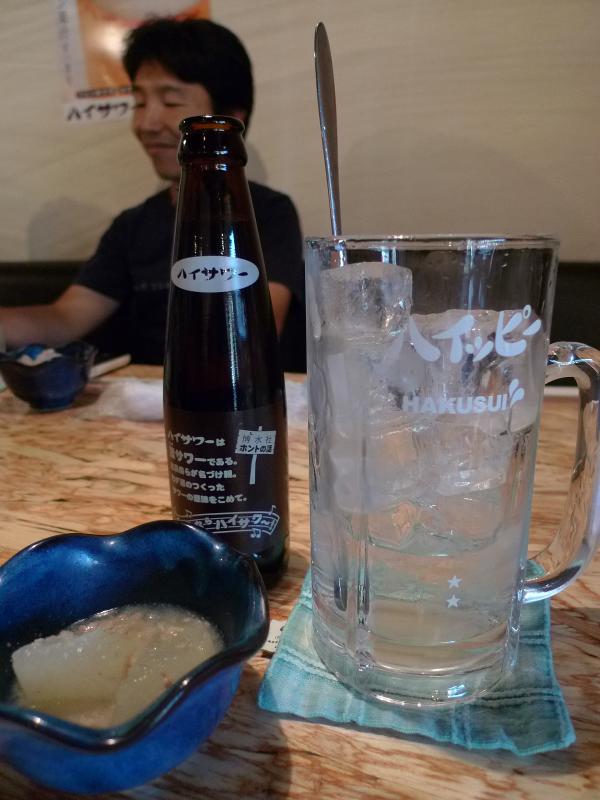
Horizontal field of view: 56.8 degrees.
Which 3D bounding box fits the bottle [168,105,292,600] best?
[{"bbox_3d":[-0.034,-0.013,0.250,0.056,0.205,0.056,0,15,2],"label":"bottle"}]

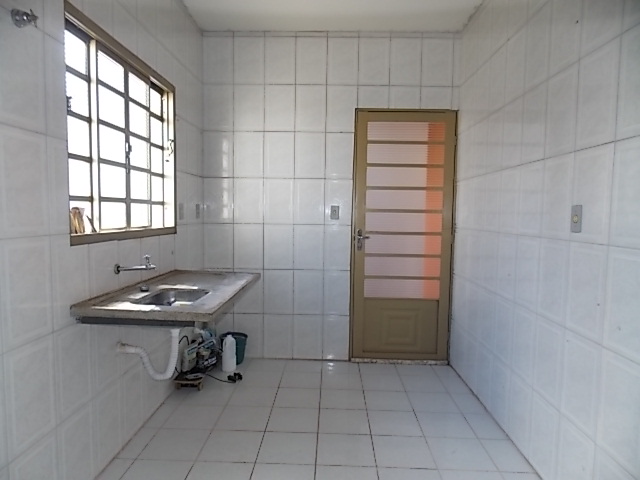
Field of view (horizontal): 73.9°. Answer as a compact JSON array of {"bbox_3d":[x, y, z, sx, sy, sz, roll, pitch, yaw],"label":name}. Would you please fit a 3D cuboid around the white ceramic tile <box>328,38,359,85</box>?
[{"bbox_3d":[0.193,-1.475,3.522,0.257,0.385,0.010,1,4,2],"label":"white ceramic tile"}]

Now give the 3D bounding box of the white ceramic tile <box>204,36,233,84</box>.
[{"bbox_3d":[-0.853,-1.513,3.582,0.261,0.391,0.010,1,4,1],"label":"white ceramic tile"}]

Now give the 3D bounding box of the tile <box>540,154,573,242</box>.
[{"bbox_3d":[1.131,-0.203,2.023,0.010,0.394,0.264,1,4,1],"label":"tile"}]

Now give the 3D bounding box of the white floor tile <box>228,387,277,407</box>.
[{"bbox_3d":[-0.454,1.079,2.918,0.302,0.014,0.304,1,4,2],"label":"white floor tile"}]

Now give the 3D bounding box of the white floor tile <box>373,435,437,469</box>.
[{"bbox_3d":[0.445,1.147,2.301,0.305,0.010,0.305,1,4,2],"label":"white floor tile"}]

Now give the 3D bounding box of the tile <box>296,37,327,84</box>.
[{"bbox_3d":[-0.070,-1.498,3.562,0.261,0.391,0.010,1,4,1],"label":"tile"}]

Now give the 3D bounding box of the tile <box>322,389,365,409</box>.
[{"bbox_3d":[0.156,1.094,2.908,0.302,0.010,0.306,1,4,2],"label":"tile"}]

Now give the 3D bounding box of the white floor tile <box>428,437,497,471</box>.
[{"bbox_3d":[0.752,1.152,2.293,0.305,0.010,0.305,1,4,2],"label":"white floor tile"}]

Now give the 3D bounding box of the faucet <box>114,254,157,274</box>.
[{"bbox_3d":[-0.927,0.128,2.150,0.205,0.105,0.055,1,4,2],"label":"faucet"}]

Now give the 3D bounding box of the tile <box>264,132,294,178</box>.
[{"bbox_3d":[-0.349,-0.727,3.654,0.264,0.394,0.010,1,4,2],"label":"tile"}]

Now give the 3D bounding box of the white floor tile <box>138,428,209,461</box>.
[{"bbox_3d":[-0.803,1.152,2.390,0.315,0.010,0.320,1,4,2],"label":"white floor tile"}]

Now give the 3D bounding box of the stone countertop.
[{"bbox_3d":[-0.741,0.275,2.393,0.609,0.055,1.212,1,4,1],"label":"stone countertop"}]

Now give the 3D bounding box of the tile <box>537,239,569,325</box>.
[{"bbox_3d":[1.104,0.190,2.008,0.010,0.385,0.257,1,4,1],"label":"tile"}]

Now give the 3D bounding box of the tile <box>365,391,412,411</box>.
[{"bbox_3d":[0.459,1.094,2.889,0.302,0.014,0.304,1,4,2],"label":"tile"}]

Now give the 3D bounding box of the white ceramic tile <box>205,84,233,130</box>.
[{"bbox_3d":[-0.860,-1.123,3.607,0.261,0.391,0.010,1,4,1],"label":"white ceramic tile"}]

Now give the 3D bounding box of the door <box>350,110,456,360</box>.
[{"bbox_3d":[0.716,-0.028,3.681,0.862,2.164,0.059,1,4,2],"label":"door"}]

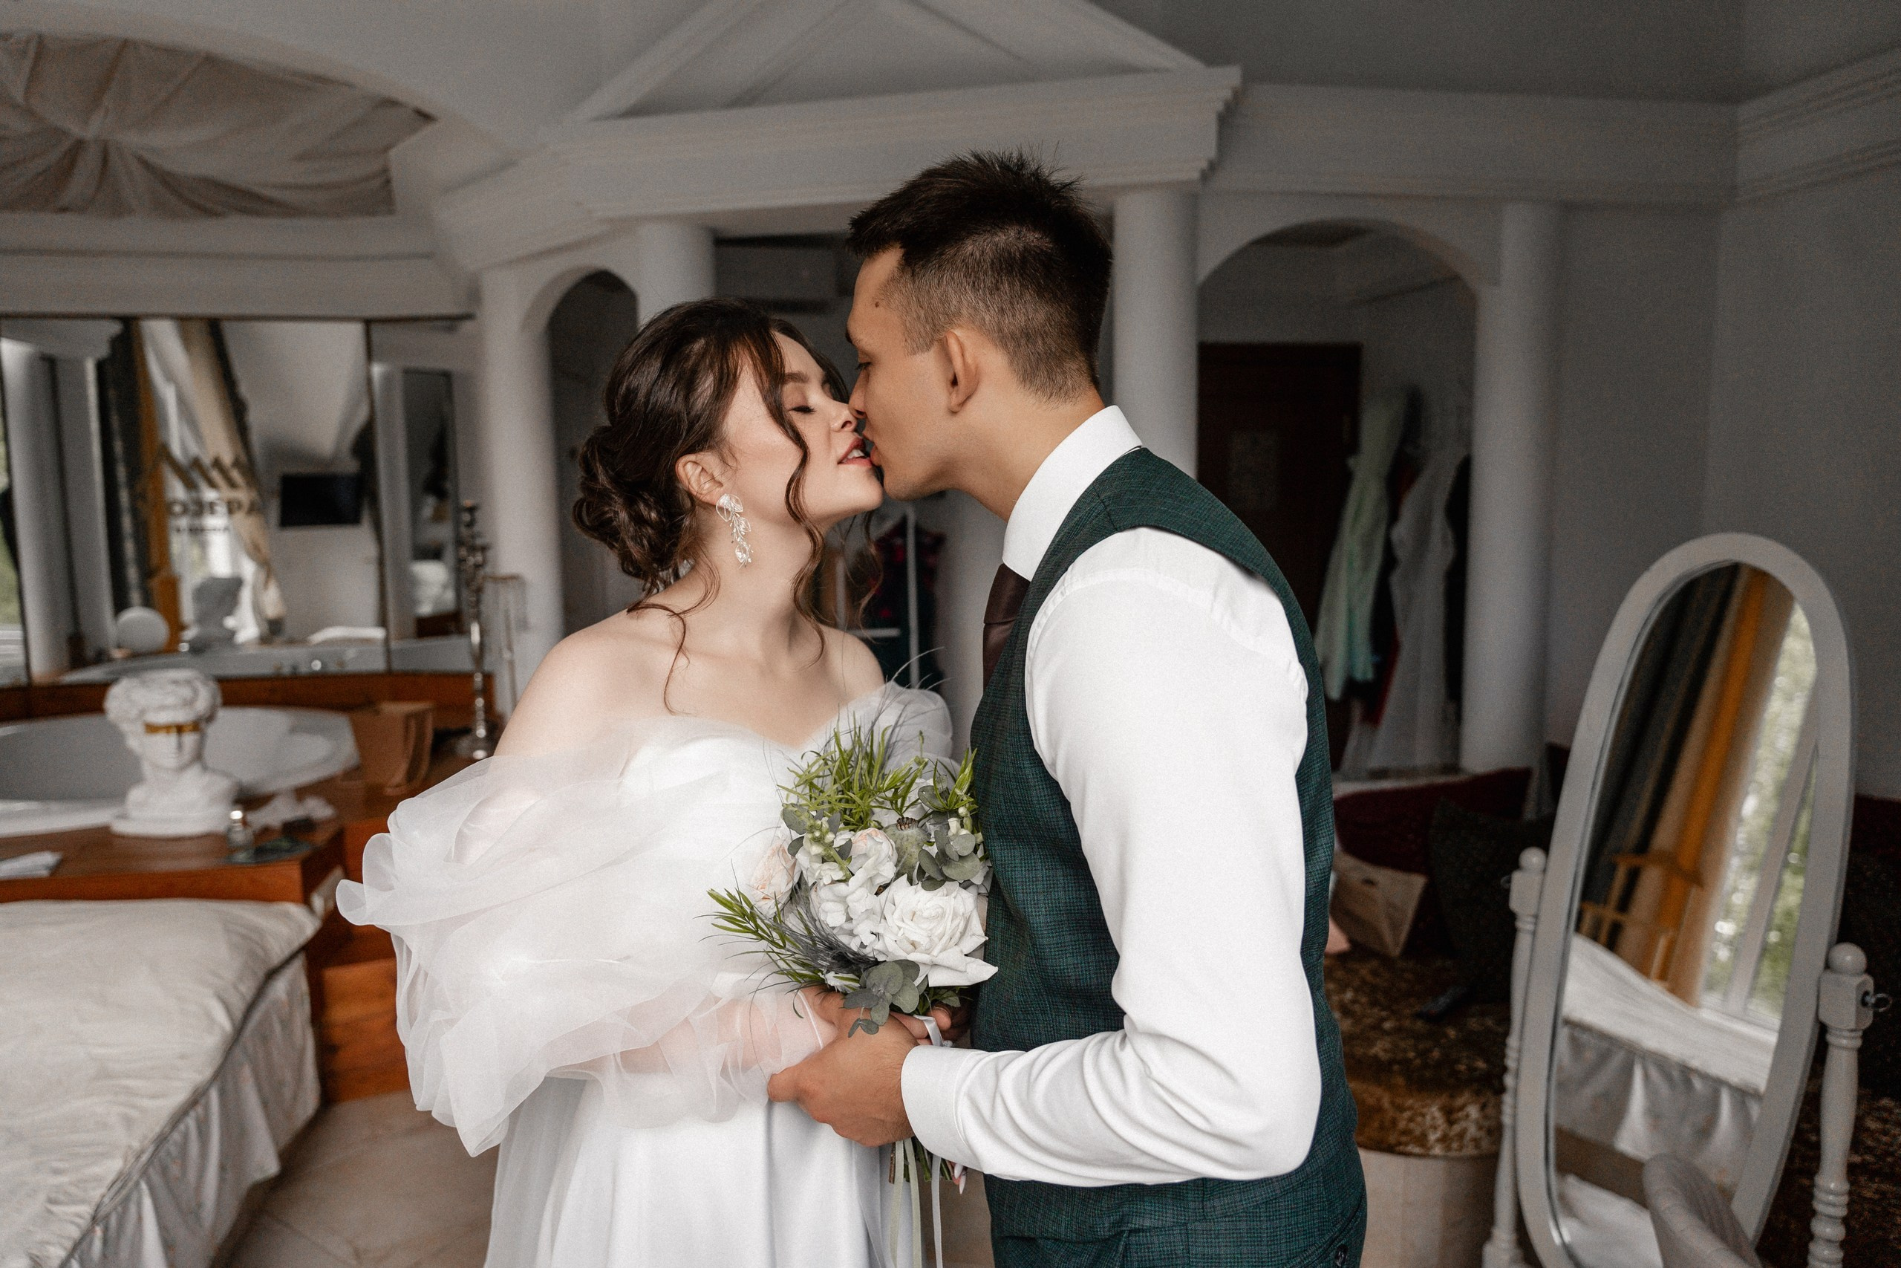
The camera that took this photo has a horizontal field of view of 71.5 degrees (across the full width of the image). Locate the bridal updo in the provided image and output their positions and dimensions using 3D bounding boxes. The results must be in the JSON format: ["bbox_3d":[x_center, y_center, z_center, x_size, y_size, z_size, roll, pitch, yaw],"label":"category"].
[{"bbox_3d":[-0.199,-0.157,1.110,0.230,0.250,0.190,-11,4,18],"label":"bridal updo"}]

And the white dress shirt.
[{"bbox_3d":[0.143,0.145,1.010,0.350,0.640,0.500,0,7,3],"label":"white dress shirt"}]

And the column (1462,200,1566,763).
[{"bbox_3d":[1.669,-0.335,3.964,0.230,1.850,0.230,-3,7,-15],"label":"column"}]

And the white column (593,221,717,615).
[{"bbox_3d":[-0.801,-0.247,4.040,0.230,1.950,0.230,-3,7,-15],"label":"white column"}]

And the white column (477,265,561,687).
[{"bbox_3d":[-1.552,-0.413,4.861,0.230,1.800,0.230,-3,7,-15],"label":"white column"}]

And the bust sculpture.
[{"bbox_3d":[-2.068,0.293,3.473,0.290,0.435,0.260,-6,9,-37],"label":"bust sculpture"}]

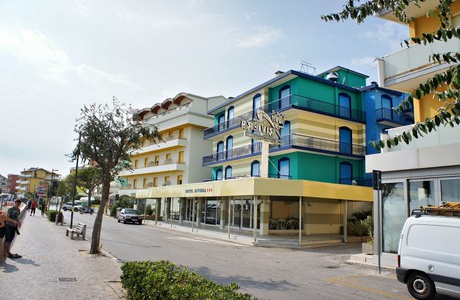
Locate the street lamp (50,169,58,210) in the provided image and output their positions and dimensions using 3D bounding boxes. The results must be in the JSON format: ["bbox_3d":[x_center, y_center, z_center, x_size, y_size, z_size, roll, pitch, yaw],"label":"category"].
[{"bbox_3d":[-31.994,7.379,62.677,1.100,7.300,0.250,7,-11,-29],"label":"street lamp"}]

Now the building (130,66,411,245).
[{"bbox_3d":[3.537,0.470,33.128,17.600,13.800,25.400,7,-11,-29],"label":"building"}]

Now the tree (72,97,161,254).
[{"bbox_3d":[-4.208,0.849,12.385,2.950,5.500,2.950,7,-11,-29],"label":"tree"}]

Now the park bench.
[{"bbox_3d":[-7.487,3.935,16.908,0.660,0.730,1.700,7,-11,-29],"label":"park bench"}]

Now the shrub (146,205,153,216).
[{"bbox_3d":[-8.855,6.705,38.200,0.850,1.200,0.850,7,-11,-29],"label":"shrub"}]

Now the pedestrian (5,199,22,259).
[{"bbox_3d":[-6.678,2.440,10.783,0.460,1.720,0.480,3,-9,-4],"label":"pedestrian"}]

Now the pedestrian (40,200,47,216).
[{"bbox_3d":[-21.524,6.790,39.973,0.500,1.720,0.400,7,-11,-29],"label":"pedestrian"}]

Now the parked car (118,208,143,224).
[{"bbox_3d":[-9.631,6.282,32.910,1.680,1.420,4.300,6,-10,-24],"label":"parked car"}]

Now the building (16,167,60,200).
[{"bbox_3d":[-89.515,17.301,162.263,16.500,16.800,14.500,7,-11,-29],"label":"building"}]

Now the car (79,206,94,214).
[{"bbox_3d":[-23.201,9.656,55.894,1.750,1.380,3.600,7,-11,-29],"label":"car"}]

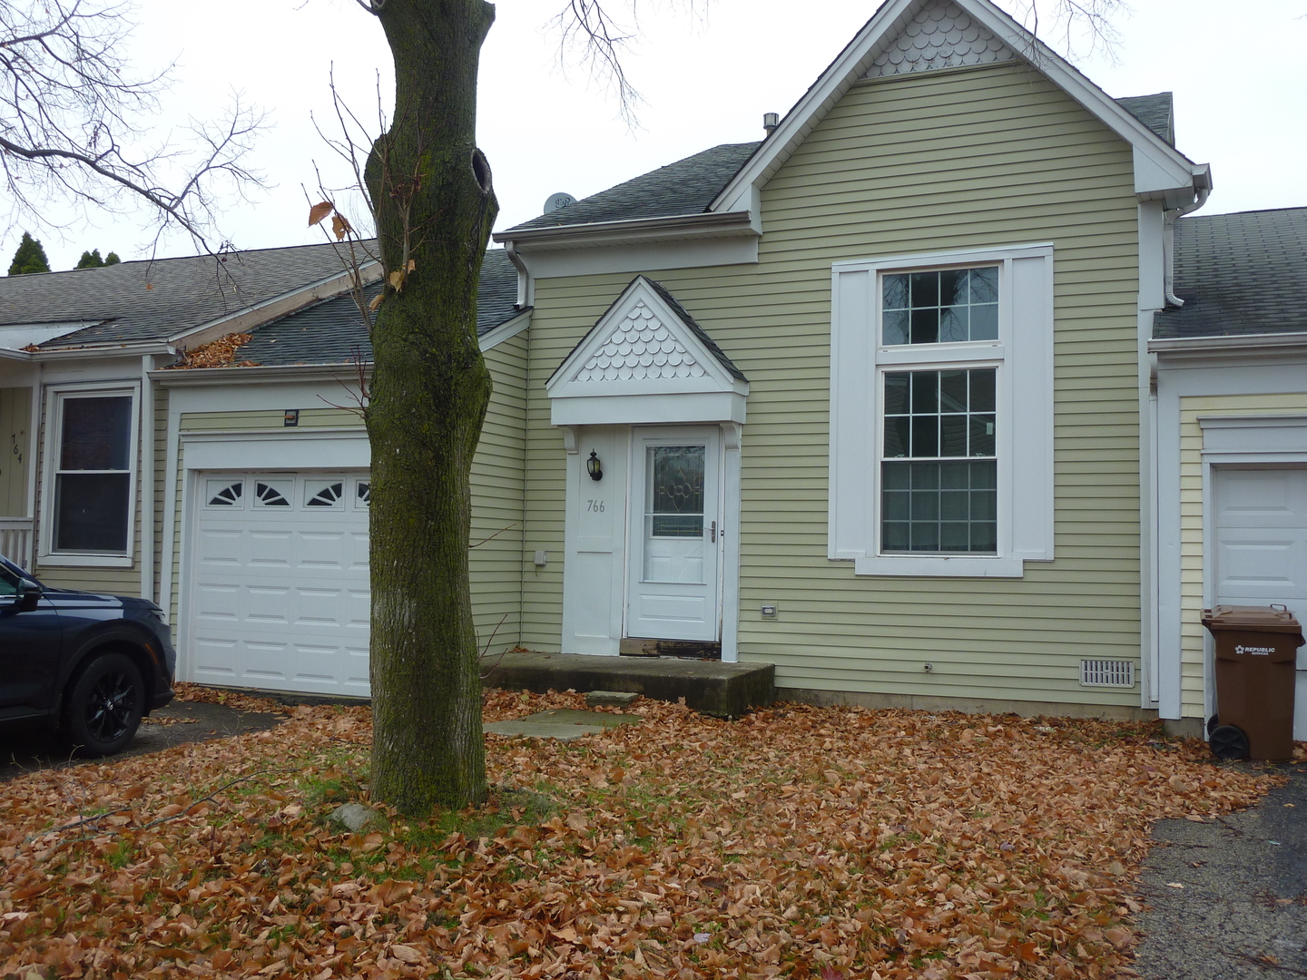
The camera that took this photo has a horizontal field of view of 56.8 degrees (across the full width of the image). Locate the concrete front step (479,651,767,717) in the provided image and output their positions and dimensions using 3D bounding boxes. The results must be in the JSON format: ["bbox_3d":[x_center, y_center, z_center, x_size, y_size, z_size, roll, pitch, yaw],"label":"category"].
[{"bbox_3d":[-0.398,1.716,10.850,2.680,0.320,1.510,0,-3,23],"label":"concrete front step"}]

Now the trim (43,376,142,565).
[{"bbox_3d":[-5.793,-0.155,12.393,1.300,1.870,0.100,0,-3,23],"label":"trim"}]

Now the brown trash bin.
[{"bbox_3d":[4.306,1.363,8.673,0.695,1.045,0.660,0,-3,23],"label":"brown trash bin"}]

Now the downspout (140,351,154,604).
[{"bbox_3d":[-4.988,0.218,11.879,0.110,3.110,0.110,0,-3,23],"label":"downspout"}]

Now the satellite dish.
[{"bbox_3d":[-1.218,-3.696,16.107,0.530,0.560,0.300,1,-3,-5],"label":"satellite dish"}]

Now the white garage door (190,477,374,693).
[{"bbox_3d":[-3.405,0.849,11.507,2.420,2.120,0.080,0,-3,23],"label":"white garage door"}]

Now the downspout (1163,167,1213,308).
[{"bbox_3d":[4.415,-2.051,10.001,0.370,1.090,0.110,0,-3,23],"label":"downspout"}]

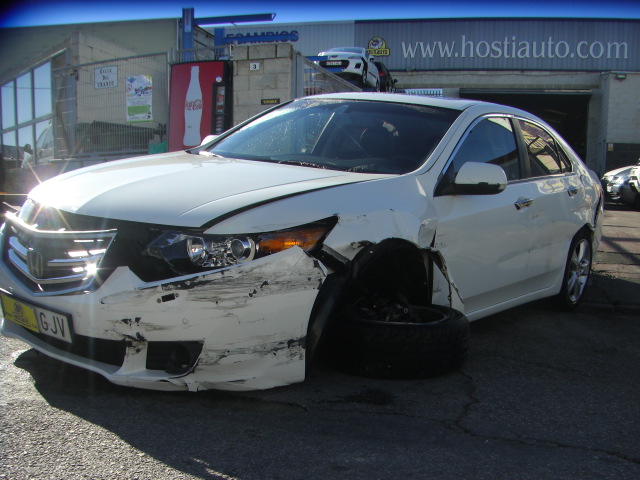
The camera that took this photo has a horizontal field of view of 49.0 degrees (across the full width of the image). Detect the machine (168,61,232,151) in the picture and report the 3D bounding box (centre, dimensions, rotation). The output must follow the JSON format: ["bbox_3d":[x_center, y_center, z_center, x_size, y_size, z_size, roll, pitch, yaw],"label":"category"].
[{"bbox_3d":[-1.460,-1.540,10.000,0.950,1.830,0.800,4,5,31],"label":"machine"}]

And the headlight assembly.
[{"bbox_3d":[-0.282,0.021,2.570,0.460,0.230,0.560,11,11,37],"label":"headlight assembly"}]

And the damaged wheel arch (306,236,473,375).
[{"bbox_3d":[0.250,0.251,3.040,0.320,0.560,0.740,11,11,37],"label":"damaged wheel arch"}]

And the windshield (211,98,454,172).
[{"bbox_3d":[0.071,-0.611,3.918,1.340,0.160,0.820,11,37,37],"label":"windshield"}]

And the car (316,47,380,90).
[{"bbox_3d":[1.000,-6.000,24.900,1.800,1.500,4.300,2,5,14],"label":"car"}]

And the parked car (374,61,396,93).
[{"bbox_3d":[2.150,-6.490,29.500,1.770,1.500,4.200,2,5,14],"label":"parked car"}]

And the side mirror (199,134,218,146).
[{"bbox_3d":[-0.691,-0.585,4.453,0.235,0.155,0.135,11,11,37],"label":"side mirror"}]

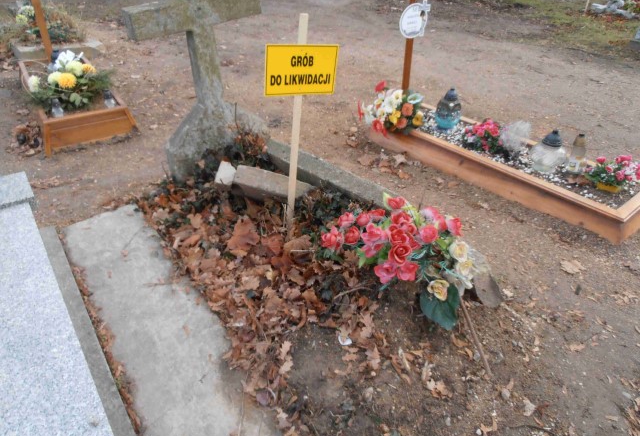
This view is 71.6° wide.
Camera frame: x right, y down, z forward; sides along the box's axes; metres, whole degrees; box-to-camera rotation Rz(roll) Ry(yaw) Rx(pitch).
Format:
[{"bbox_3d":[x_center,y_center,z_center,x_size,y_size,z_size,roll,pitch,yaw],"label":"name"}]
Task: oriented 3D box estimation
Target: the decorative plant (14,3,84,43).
[{"bbox_3d":[-3.750,-2.680,6.130,0.820,0.440,0.600,-18,38,-24],"label":"decorative plant"}]

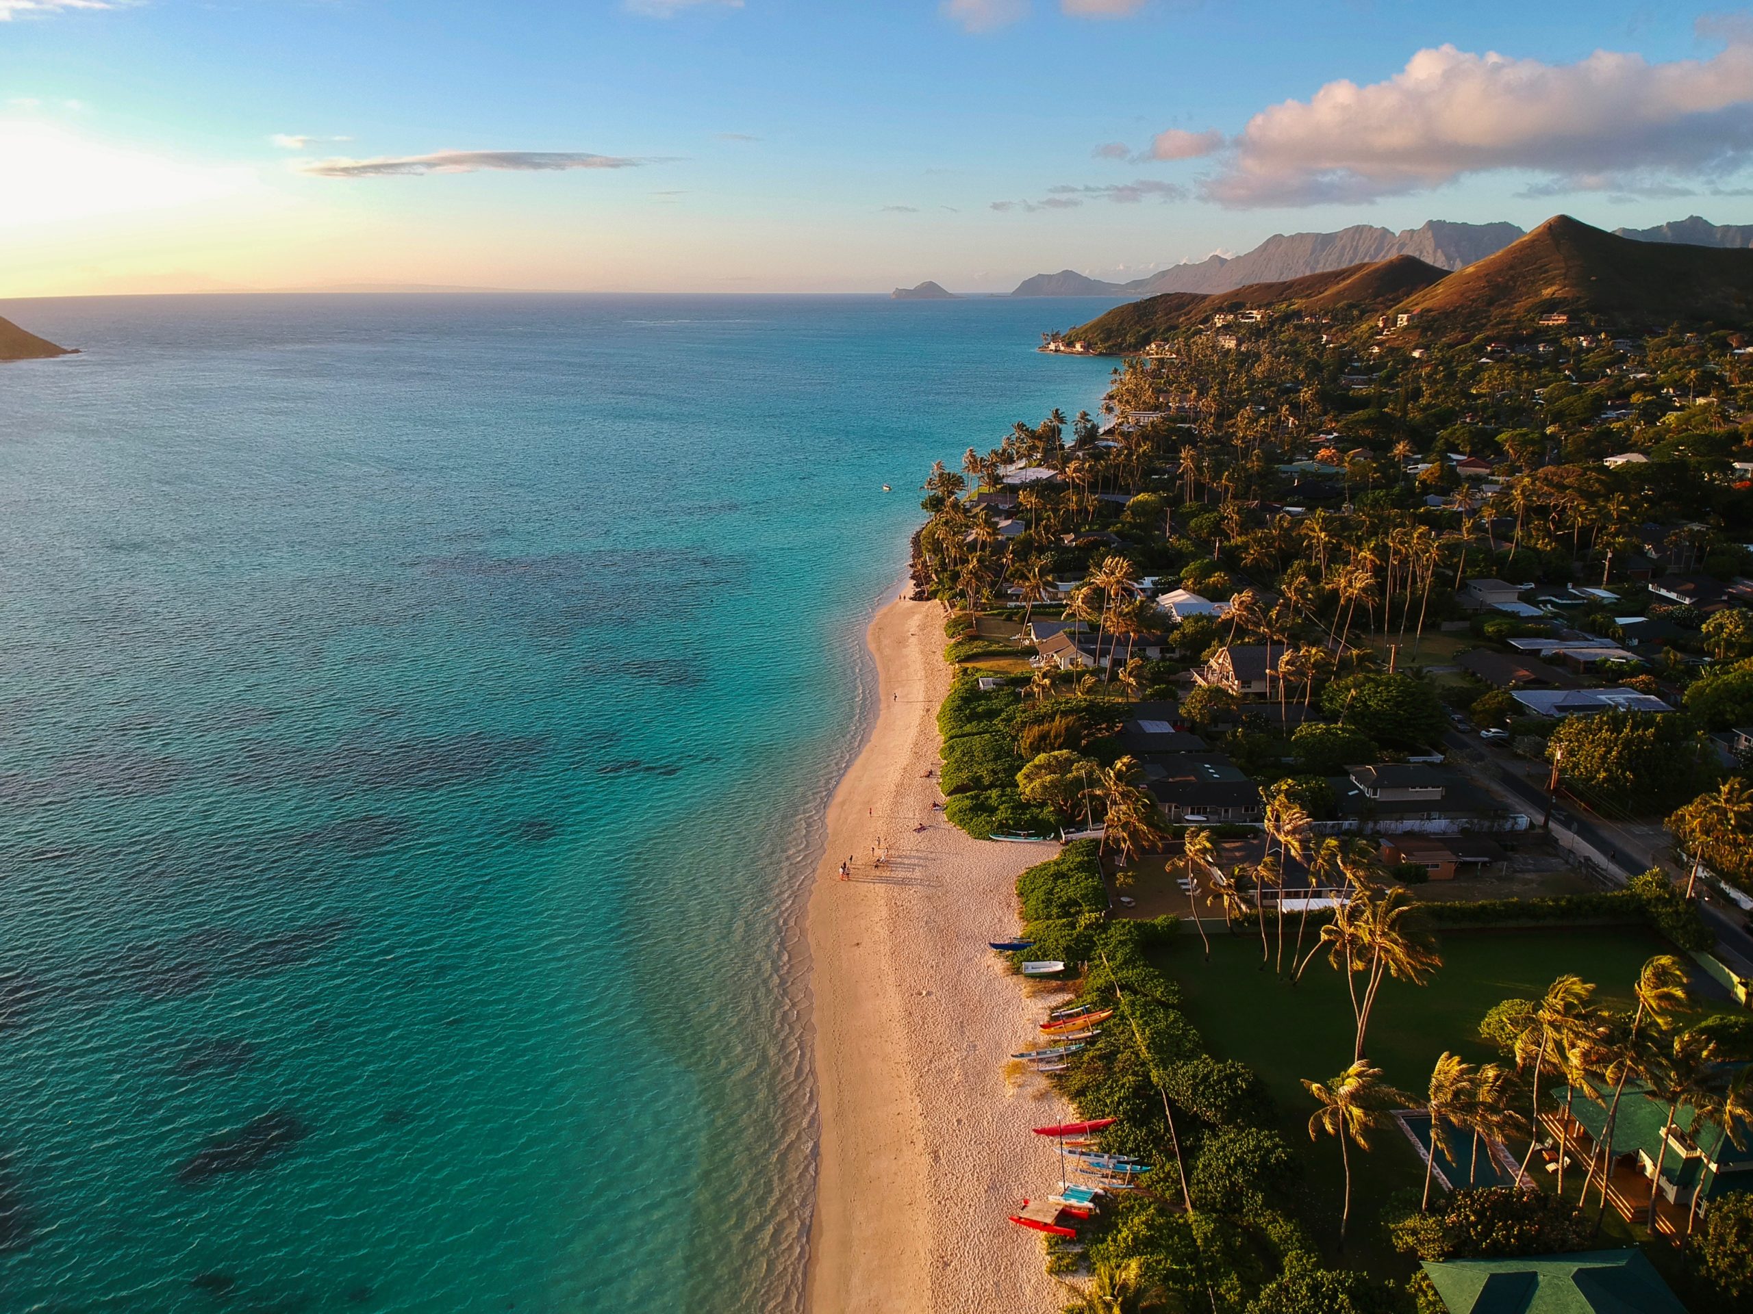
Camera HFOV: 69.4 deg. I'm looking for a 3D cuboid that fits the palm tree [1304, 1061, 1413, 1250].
[{"bbox_3d":[33.860,35.600,89.980,7.600,15.430,6.000,0,16,0],"label":"palm tree"}]

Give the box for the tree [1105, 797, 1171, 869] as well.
[{"bbox_3d":[31.010,21.120,151.200,7.790,9.090,6.500,0,16,0],"label":"tree"}]

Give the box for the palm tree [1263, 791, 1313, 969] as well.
[{"bbox_3d":[39.901,22.524,124.363,4.780,19.362,4.780,0,16,0],"label":"palm tree"}]

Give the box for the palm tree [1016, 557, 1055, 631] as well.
[{"bbox_3d":[31.840,-11.900,253.800,7.630,15.280,6.000,0,16,0],"label":"palm tree"}]

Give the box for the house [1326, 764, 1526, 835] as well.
[{"bbox_3d":[69.630,16.916,166.011,22.440,6.900,15.312,-1,16,-3],"label":"house"}]

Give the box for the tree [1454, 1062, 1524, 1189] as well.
[{"bbox_3d":[44.807,35.267,93.567,5.207,12.069,5.207,0,16,0],"label":"tree"}]

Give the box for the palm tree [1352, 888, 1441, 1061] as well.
[{"bbox_3d":[44.837,27.830,110.487,7.905,16.913,7.905,0,16,0],"label":"palm tree"}]

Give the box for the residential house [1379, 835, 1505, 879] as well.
[{"bbox_3d":[67.700,23.800,152.180,13.700,3.500,7.200,-1,16,-2],"label":"residential house"}]

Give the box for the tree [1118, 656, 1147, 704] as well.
[{"bbox_3d":[42.017,4.069,207.837,4.930,8.241,4.930,0,16,0],"label":"tree"}]

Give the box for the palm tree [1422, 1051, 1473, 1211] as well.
[{"bbox_3d":[41.830,35.420,93.780,4.200,13.660,4.600,0,16,0],"label":"palm tree"}]

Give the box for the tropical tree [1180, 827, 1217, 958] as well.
[{"bbox_3d":[32.800,24.420,130.140,4.200,14.500,4.400,0,16,0],"label":"tropical tree"}]

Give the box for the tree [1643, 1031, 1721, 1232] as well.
[{"bbox_3d":[56.362,33.872,89.864,5.454,16.813,5.454,0,16,0],"label":"tree"}]

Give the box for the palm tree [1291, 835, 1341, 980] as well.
[{"bbox_3d":[43.730,25.140,125.800,4.200,15.550,4.800,0,16,0],"label":"palm tree"}]

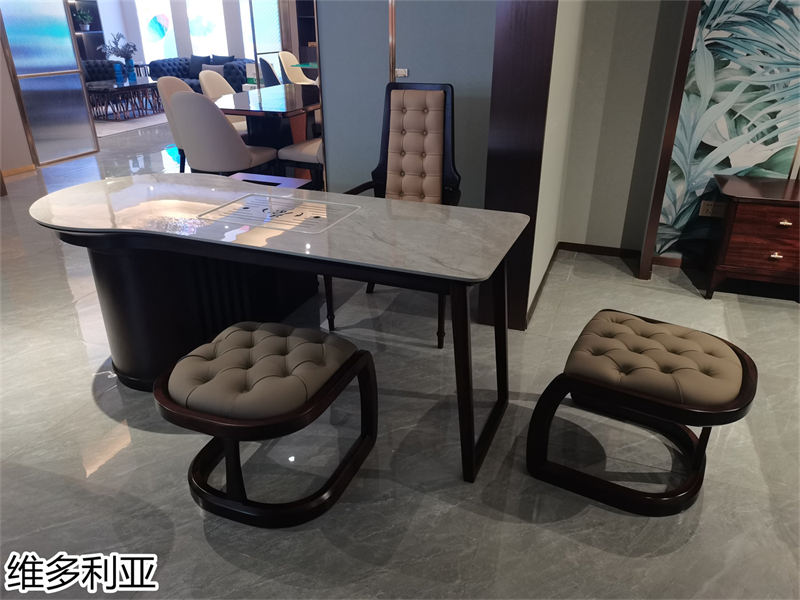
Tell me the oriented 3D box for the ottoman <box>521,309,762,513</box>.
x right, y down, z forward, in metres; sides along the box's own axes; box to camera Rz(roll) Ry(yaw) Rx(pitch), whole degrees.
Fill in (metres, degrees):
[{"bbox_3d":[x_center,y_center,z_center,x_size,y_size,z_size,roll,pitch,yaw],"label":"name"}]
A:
[{"bbox_3d":[0.769,0.333,1.918,0.545,0.450,0.521,16,29,32],"label":"ottoman"}]

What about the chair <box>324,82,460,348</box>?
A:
[{"bbox_3d":[0.015,-0.410,2.780,0.585,1.084,0.585,8,26,18],"label":"chair"}]

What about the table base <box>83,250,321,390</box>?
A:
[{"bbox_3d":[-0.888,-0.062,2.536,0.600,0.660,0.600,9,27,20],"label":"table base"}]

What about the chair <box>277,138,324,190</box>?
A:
[{"bbox_3d":[-0.517,-1.152,4.598,0.580,0.900,0.520,9,27,20],"label":"chair"}]

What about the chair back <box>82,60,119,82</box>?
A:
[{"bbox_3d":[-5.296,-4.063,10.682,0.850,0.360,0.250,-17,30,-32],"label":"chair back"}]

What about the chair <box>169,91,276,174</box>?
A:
[{"bbox_3d":[-1.307,-1.095,4.502,0.520,0.900,0.620,10,27,22],"label":"chair"}]

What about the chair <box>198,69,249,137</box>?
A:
[{"bbox_3d":[-1.617,-1.791,6.022,0.600,0.900,0.520,9,26,20],"label":"chair"}]

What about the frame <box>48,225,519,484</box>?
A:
[{"bbox_3d":[-0.486,0.025,2.292,1.782,0.705,0.718,9,26,20],"label":"frame"}]

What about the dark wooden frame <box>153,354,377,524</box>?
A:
[{"bbox_3d":[-0.396,0.352,1.884,0.521,0.450,0.565,10,26,20],"label":"dark wooden frame"}]

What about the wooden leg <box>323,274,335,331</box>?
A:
[{"bbox_3d":[-0.333,-0.040,2.795,0.040,0.400,0.040,8,26,16],"label":"wooden leg"}]

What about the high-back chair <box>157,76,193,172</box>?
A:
[{"bbox_3d":[-1.727,-1.475,5.301,0.580,0.900,0.520,11,27,22],"label":"high-back chair"}]

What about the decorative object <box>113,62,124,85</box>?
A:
[{"bbox_3d":[-4.555,-3.662,9.707,0.150,0.290,0.150,-12,27,-23],"label":"decorative object"}]

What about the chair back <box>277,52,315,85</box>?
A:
[{"bbox_3d":[-1.647,-3.578,9.911,0.600,0.900,0.520,15,29,30],"label":"chair back"}]

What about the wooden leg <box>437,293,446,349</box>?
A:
[{"bbox_3d":[0.196,0.030,2.640,0.040,0.400,0.040,8,26,16],"label":"wooden leg"}]

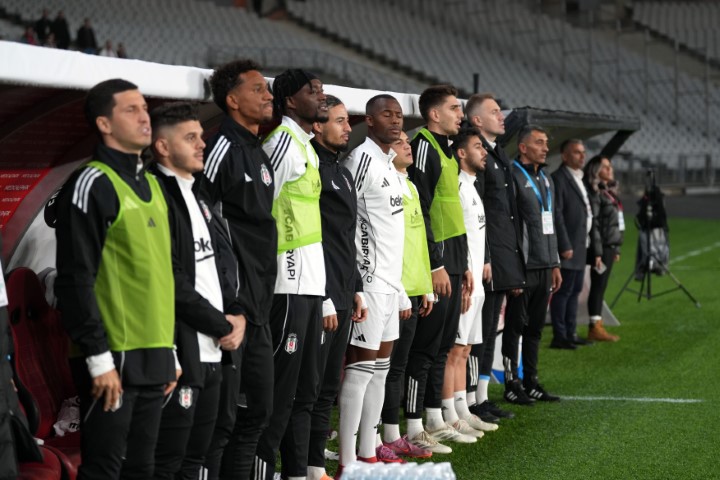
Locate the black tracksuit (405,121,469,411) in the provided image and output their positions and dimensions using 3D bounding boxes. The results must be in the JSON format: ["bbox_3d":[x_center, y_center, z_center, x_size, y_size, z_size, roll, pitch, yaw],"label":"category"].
[{"bbox_3d":[0.411,0.175,10.000,0.360,1.560,0.480,1,2,28],"label":"black tracksuit"}]

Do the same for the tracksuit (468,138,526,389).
[{"bbox_3d":[0.835,0.143,11.300,0.360,1.520,0.500,1,2,24],"label":"tracksuit"}]

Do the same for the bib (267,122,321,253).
[{"bbox_3d":[-0.294,-0.222,8.350,0.260,0.580,0.370,1,2,26],"label":"bib"}]

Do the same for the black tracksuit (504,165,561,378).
[{"bbox_3d":[1.125,0.220,12.200,0.340,1.460,0.480,2,2,34],"label":"black tracksuit"}]

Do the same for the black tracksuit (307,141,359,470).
[{"bbox_3d":[-0.125,0.310,8.800,0.340,1.560,0.470,1,2,30],"label":"black tracksuit"}]

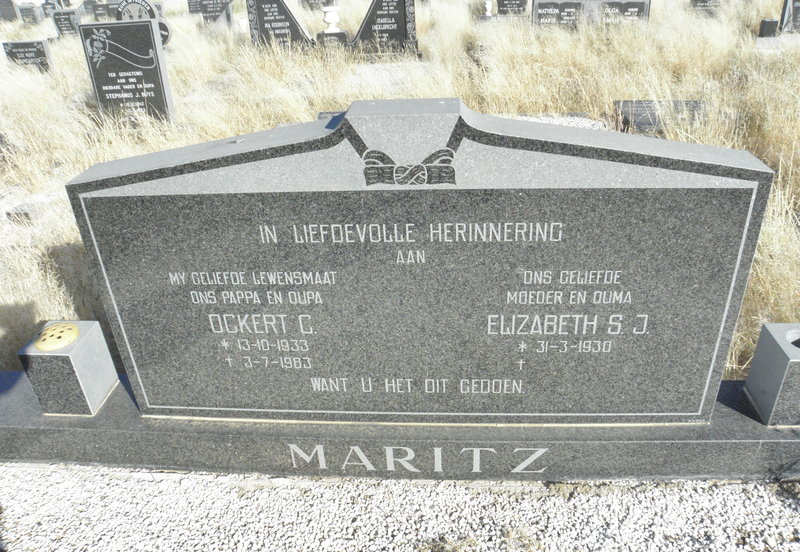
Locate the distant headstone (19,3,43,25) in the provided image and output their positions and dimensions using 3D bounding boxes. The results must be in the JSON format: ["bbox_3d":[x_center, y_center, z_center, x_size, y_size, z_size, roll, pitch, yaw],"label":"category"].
[{"bbox_3d":[-9.843,-6.919,15.976,0.406,0.509,0.180,0,30,5],"label":"distant headstone"}]

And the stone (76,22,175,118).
[{"bbox_3d":[-2.423,-1.794,5.361,0.651,0.854,0.130,0,30,5],"label":"stone"}]

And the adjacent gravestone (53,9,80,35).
[{"bbox_3d":[-7.092,-5.359,12.820,0.436,0.546,0.160,0,30,5],"label":"adjacent gravestone"}]

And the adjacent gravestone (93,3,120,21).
[{"bbox_3d":[-7.471,-6.687,15.309,0.590,0.407,0.150,0,30,5],"label":"adjacent gravestone"}]

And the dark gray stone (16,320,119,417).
[{"bbox_3d":[-0.973,0.274,1.779,0.156,0.221,0.156,0,29,5],"label":"dark gray stone"}]

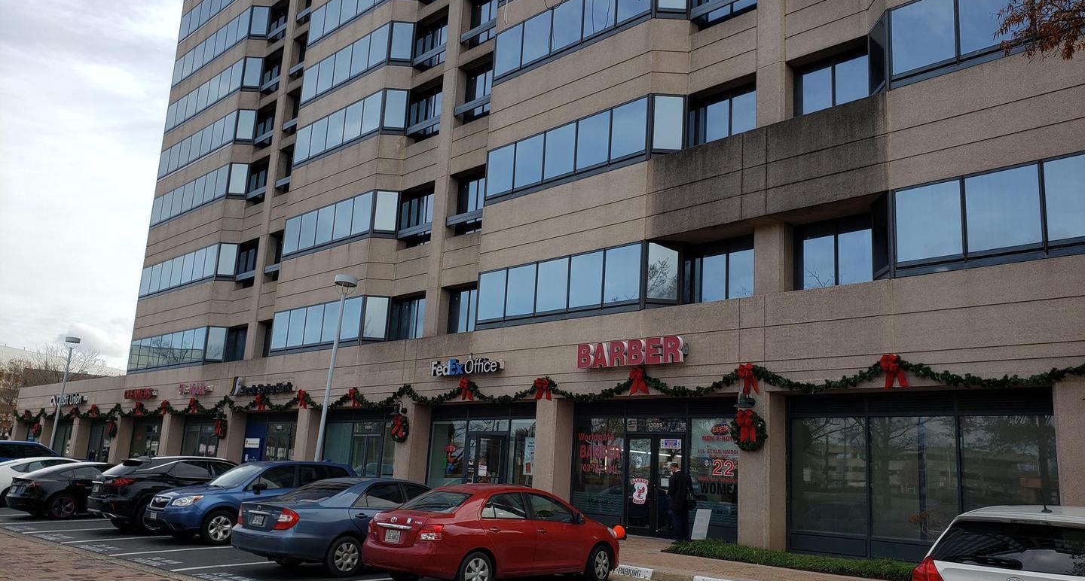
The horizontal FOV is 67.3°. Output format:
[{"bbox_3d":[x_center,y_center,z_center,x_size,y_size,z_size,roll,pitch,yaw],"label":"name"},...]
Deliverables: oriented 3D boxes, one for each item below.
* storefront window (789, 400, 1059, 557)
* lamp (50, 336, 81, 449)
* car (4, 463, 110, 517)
[{"bbox_3d":[7.087,3.564,15.631,5.250,3.240,0.350,-9,-18,43],"label":"storefront window"},{"bbox_3d":[-20.996,5.351,35.600,0.650,6.600,0.650,-9,-16,43],"label":"lamp"},{"bbox_3d":[-12.017,5.513,22.601,1.880,1.440,4.690,-9,-18,43],"label":"car"}]

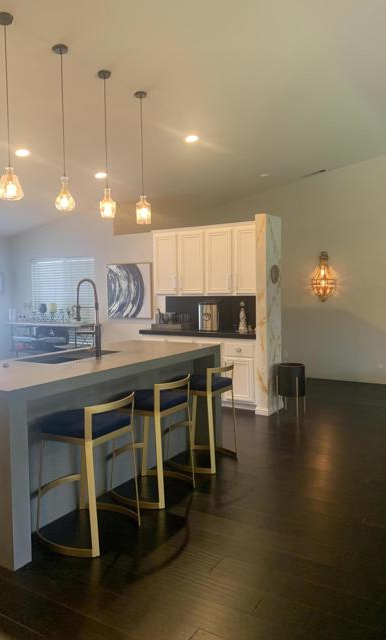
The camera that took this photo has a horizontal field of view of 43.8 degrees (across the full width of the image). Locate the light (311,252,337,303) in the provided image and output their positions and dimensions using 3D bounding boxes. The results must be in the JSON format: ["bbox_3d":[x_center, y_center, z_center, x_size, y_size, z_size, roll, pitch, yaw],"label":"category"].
[{"bbox_3d":[2.025,-0.663,7.402,0.363,0.757,0.239,2,4,32],"label":"light"}]

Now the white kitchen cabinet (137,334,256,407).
[{"bbox_3d":[0.158,0.603,6.181,1.660,0.910,0.590,1,4,32],"label":"white kitchen cabinet"}]

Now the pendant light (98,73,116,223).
[{"bbox_3d":[-0.684,-1.365,3.781,0.130,1.120,0.130,-1,3,0],"label":"pendant light"}]

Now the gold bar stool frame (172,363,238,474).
[{"bbox_3d":[0.087,0.766,3.999,0.500,0.820,0.540,1,4,32],"label":"gold bar stool frame"}]

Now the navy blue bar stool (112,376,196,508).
[{"bbox_3d":[-0.284,0.817,3.466,0.527,0.848,0.530,2,4,32],"label":"navy blue bar stool"}]

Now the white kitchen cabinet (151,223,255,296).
[{"bbox_3d":[0.263,-0.784,6.440,1.737,0.895,0.335,2,4,32],"label":"white kitchen cabinet"}]

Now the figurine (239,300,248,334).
[{"bbox_3d":[0.589,-0.015,5.603,0.105,0.365,0.105,1,4,32],"label":"figurine"}]

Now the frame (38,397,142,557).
[{"bbox_3d":[-0.633,0.860,2.897,0.527,0.842,0.535,2,4,32],"label":"frame"}]

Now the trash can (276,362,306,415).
[{"bbox_3d":[1.139,0.794,5.548,0.335,0.565,0.335,-1,3,0],"label":"trash can"}]

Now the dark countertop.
[{"bbox_3d":[0.189,0.169,6.374,1.764,0.051,0.638,2,4,32],"label":"dark countertop"}]

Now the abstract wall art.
[{"bbox_3d":[-0.997,-0.439,7.436,0.900,0.872,0.036,2,4,32],"label":"abstract wall art"}]

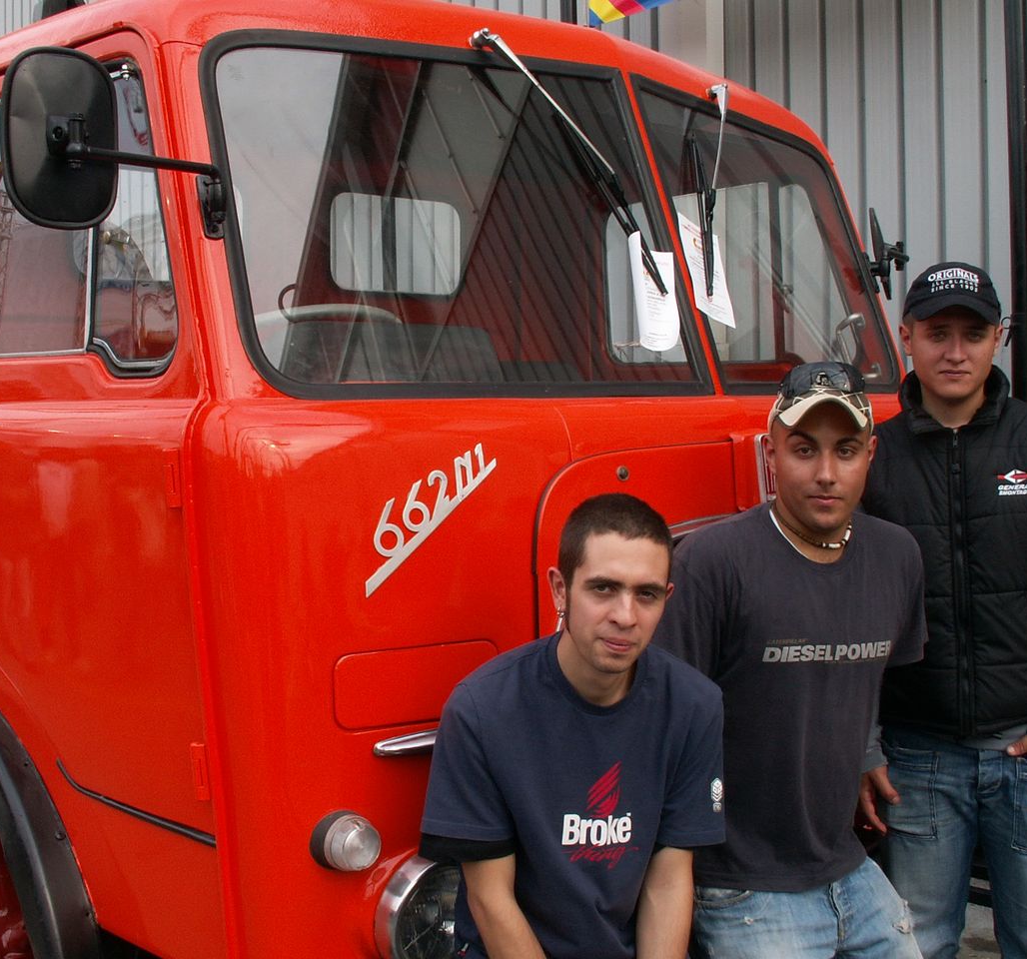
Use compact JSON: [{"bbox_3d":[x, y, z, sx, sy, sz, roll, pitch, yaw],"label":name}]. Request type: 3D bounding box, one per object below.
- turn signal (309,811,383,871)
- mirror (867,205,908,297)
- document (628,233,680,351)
[{"bbox_3d":[-0.233,0.499,1.786,0.086,0.086,0.058,-5,5,-45],"label":"turn signal"},{"bbox_3d":[0.993,-0.593,3.404,0.075,0.242,0.165,-10,1,16],"label":"mirror"},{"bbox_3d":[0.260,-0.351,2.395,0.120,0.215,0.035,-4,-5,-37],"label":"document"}]

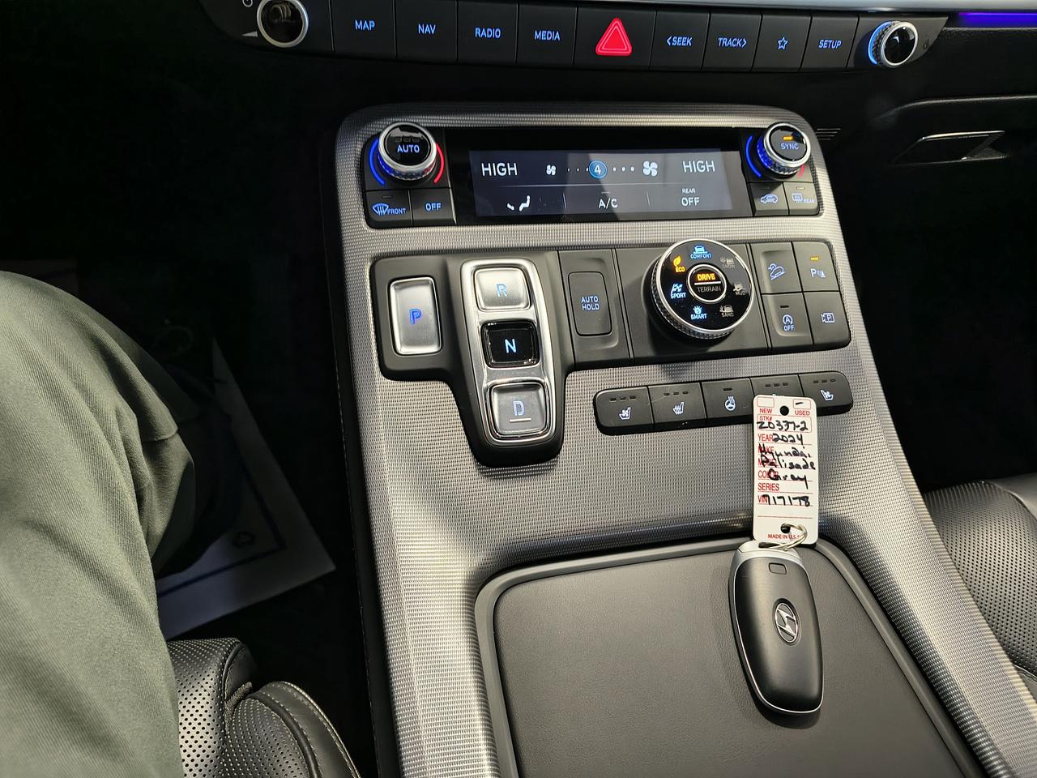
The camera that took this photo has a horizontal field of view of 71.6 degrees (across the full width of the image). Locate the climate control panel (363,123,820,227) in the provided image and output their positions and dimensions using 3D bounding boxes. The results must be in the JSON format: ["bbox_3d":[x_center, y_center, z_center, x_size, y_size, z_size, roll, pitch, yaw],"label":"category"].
[{"bbox_3d":[0.048,-0.117,0.387,0.255,0.025,0.056,-5,78,-12],"label":"climate control panel"}]

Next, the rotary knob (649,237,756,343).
[{"bbox_3d":[0.093,-0.050,0.371,0.053,0.017,0.053,-5,78,-12],"label":"rotary knob"}]

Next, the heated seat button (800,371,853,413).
[{"bbox_3d":[0.165,0.003,0.390,0.029,0.008,0.022,-5,78,-12],"label":"heated seat button"}]

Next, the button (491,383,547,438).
[{"bbox_3d":[0.000,0.011,0.349,0.026,0.009,0.026,-5,78,-12],"label":"button"}]

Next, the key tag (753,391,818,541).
[{"bbox_3d":[0.138,0.041,0.370,0.036,0.002,0.077,8,76,-9],"label":"key tag"}]

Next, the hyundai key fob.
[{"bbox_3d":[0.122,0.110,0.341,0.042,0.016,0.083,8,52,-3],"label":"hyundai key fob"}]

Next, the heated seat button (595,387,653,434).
[{"bbox_3d":[0.053,0.011,0.365,0.029,0.008,0.023,-5,78,-12],"label":"heated seat button"}]

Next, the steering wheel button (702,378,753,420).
[{"bbox_3d":[0.109,0.006,0.378,0.029,0.008,0.022,-5,78,-12],"label":"steering wheel button"}]

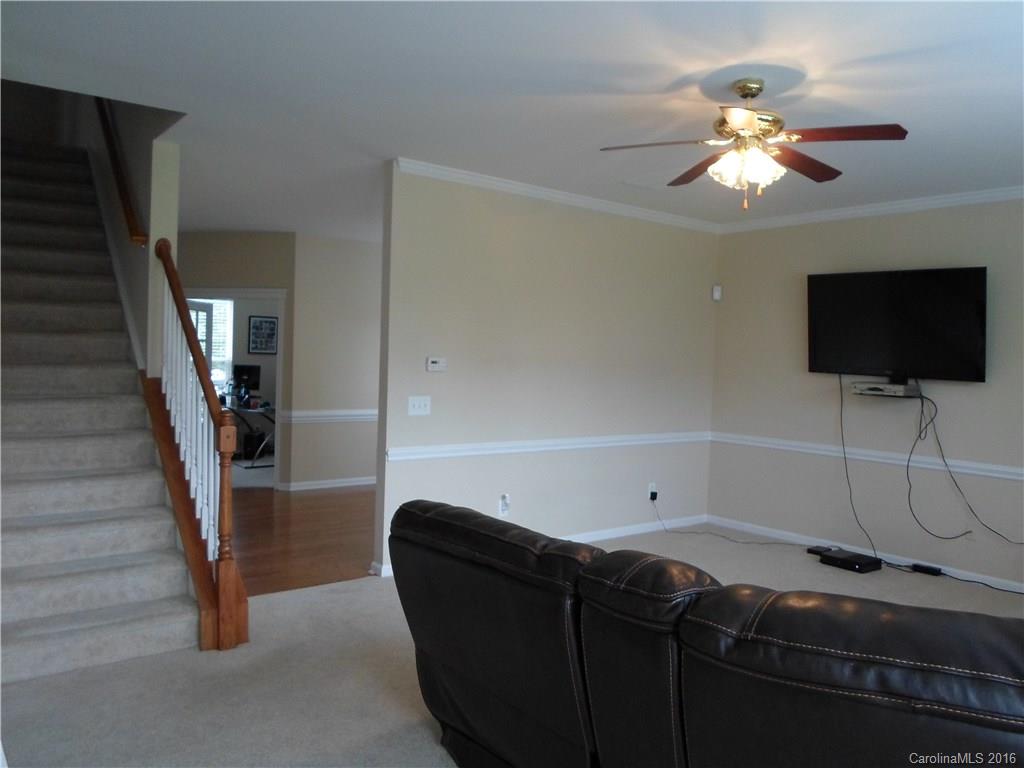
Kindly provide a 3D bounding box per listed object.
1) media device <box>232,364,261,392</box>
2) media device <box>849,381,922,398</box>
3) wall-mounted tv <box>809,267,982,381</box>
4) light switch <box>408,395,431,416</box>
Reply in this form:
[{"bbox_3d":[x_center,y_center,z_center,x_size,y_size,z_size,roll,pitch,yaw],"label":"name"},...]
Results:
[{"bbox_3d":[-3.469,-0.079,9.700,0.480,0.340,0.090,3,3,34],"label":"media device"},{"bbox_3d":[2.740,0.046,5.420,0.260,0.085,0.375,0,3,-40],"label":"media device"},{"bbox_3d":[2.820,-0.441,5.500,0.080,0.770,1.250,-9,9,-39],"label":"wall-mounted tv"},{"bbox_3d":[-0.617,0.146,4.940,0.165,0.120,0.015,0,3,-37],"label":"light switch"}]

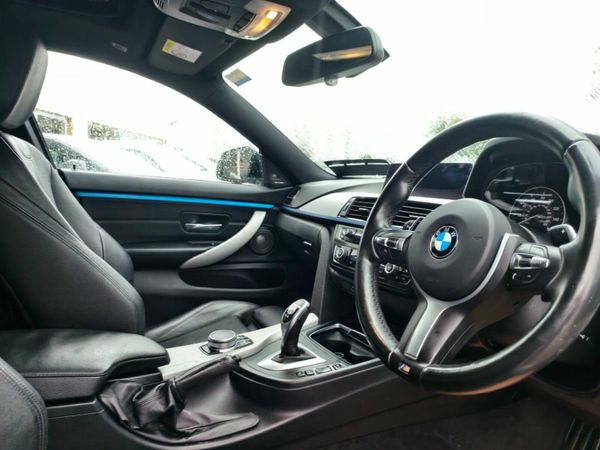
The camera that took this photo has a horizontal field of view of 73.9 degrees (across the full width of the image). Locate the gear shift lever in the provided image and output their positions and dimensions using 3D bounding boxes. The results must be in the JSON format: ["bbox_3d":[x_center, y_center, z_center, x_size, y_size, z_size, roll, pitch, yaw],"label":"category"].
[{"bbox_3d":[-0.011,0.210,0.805,0.053,0.113,0.043,8,2,-27],"label":"gear shift lever"}]

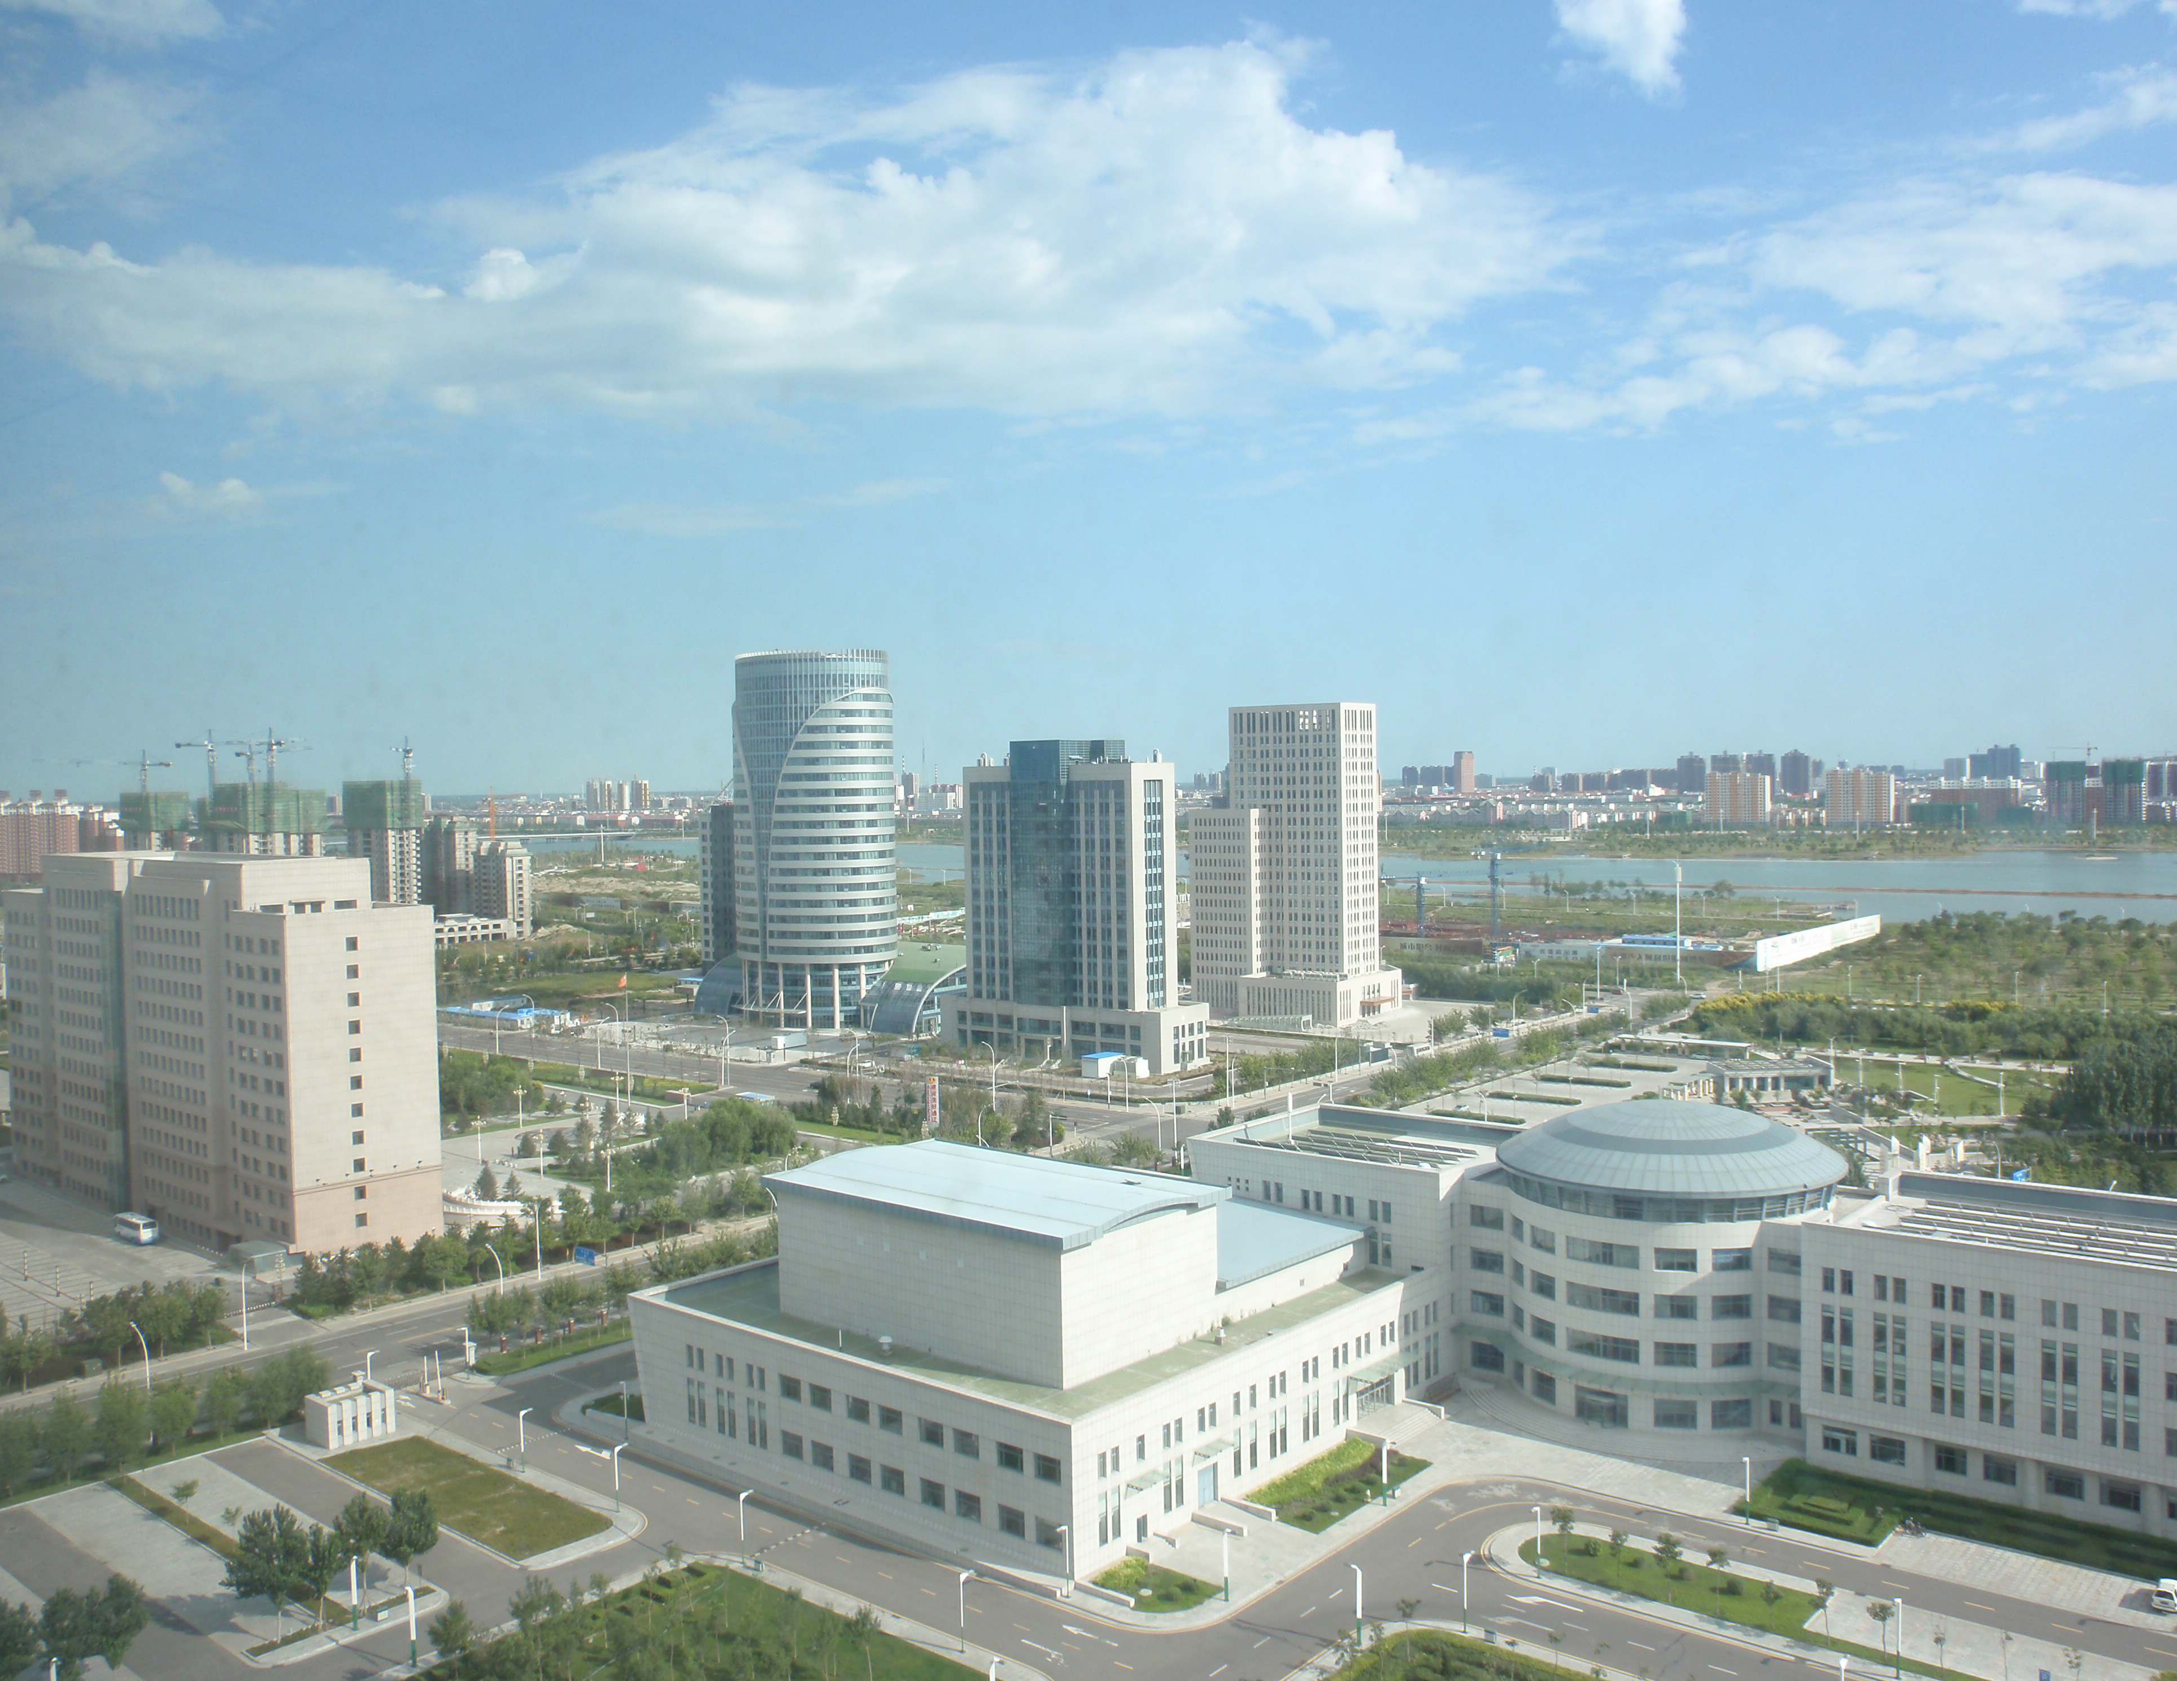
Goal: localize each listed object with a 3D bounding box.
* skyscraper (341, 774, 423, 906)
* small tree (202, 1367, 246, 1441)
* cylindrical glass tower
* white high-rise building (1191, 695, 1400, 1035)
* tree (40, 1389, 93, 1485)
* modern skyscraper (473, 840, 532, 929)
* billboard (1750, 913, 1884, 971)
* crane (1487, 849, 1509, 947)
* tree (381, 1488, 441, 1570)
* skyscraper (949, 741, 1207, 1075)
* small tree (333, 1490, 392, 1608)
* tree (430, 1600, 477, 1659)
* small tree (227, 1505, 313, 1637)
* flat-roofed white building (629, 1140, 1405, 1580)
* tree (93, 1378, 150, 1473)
[{"bbox_3d":[-292.920,9.470,750.480,35.250,68.640,14.890,1,3,41],"label":"skyscraper"},{"bbox_3d":[-83.995,54.911,175.871,4.120,7.130,4.120,-1,2,0],"label":"small tree"},{"bbox_3d":[-73.255,-0.900,483.011,43.750,97.100,43.750,-1,2,0],"label":"cylindrical glass tower"},{"bbox_3d":[53.487,5.301,478.671,47.760,80.500,35.560,1,2,38],"label":"white high-rise building"},{"bbox_3d":[-95.460,55.950,169.480,4.160,8.860,4.160,-2,2,-30],"label":"tree"},{"bbox_3d":[-247.547,20.459,767.507,23.000,41.000,14.000,0,2,33],"label":"modern skyscraper"},{"bbox_3d":[247.280,34.240,611.430,1.200,9.810,119.120,1,3,41],"label":"billboard"},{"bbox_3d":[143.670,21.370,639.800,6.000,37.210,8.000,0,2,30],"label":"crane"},{"bbox_3d":[-55.020,56.430,146.300,4.430,8.070,4.430,-2,2,-21],"label":"tree"},{"bbox_3d":[-4.074,13.225,409.221,61.980,71.500,22.350,1,2,38],"label":"skyscraper"},{"bbox_3d":[-55.621,54.654,138.770,4.300,9.180,4.300,-1,2,0],"label":"small tree"},{"bbox_3d":[-47.280,58.570,134.500,3.210,4.340,3.210,-2,2,-20],"label":"tree"},{"bbox_3d":[-61.610,55.770,137.740,5.780,10.210,5.780,-2,2,-25],"label":"small tree"},{"bbox_3d":[-6.830,45.590,184.920,59.900,25.390,52.620,1,3,41],"label":"flat-roofed white building"},{"bbox_3d":[-89.792,54.554,168.578,4.900,8.550,4.900,-1,2,0],"label":"tree"}]

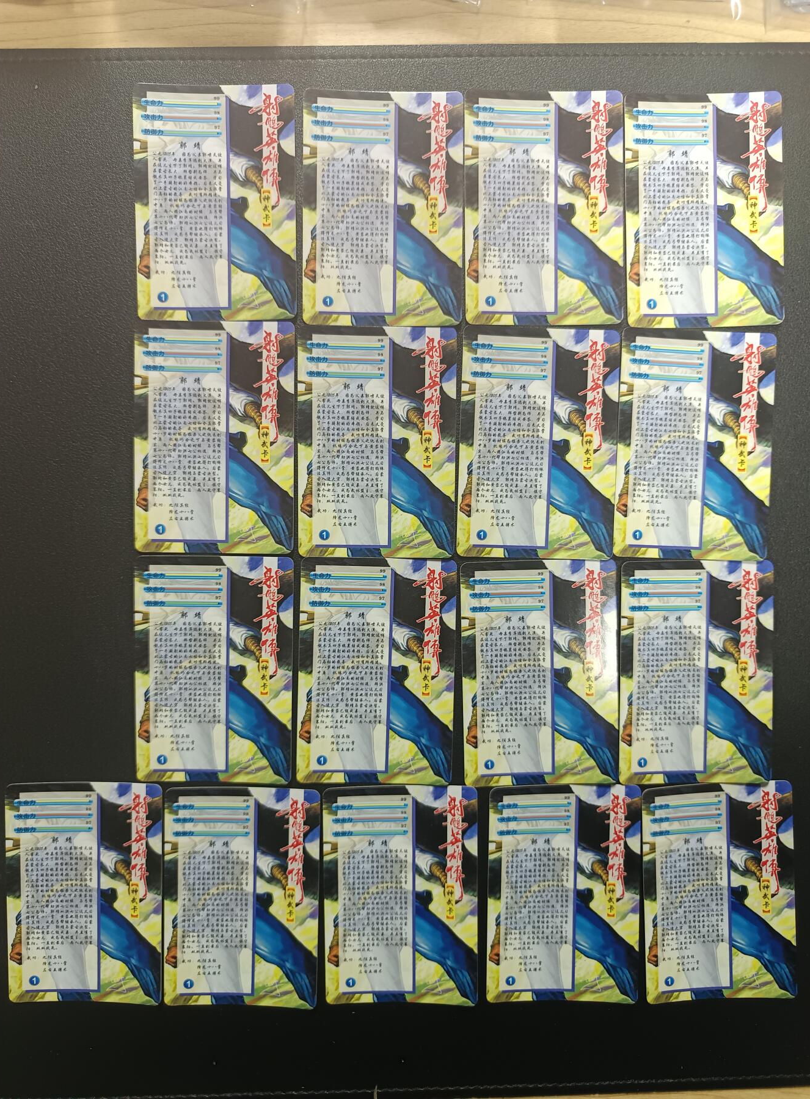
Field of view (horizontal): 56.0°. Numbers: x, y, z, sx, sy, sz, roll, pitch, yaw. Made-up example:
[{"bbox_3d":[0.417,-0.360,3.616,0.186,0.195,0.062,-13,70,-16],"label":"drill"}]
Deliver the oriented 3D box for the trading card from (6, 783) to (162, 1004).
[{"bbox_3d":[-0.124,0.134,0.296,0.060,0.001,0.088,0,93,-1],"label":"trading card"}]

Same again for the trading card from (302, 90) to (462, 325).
[{"bbox_3d":[-0.009,-0.128,0.287,0.060,0.001,0.088,0,93,-1],"label":"trading card"}]

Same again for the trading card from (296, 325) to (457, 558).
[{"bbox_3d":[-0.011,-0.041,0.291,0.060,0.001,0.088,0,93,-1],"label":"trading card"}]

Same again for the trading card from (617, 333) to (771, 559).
[{"bbox_3d":[0.111,-0.040,0.292,0.060,0.001,0.087,2,92,-1],"label":"trading card"}]

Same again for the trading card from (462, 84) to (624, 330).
[{"bbox_3d":[0.053,-0.129,0.287,0.060,0.001,0.087,0,92,-1],"label":"trading card"}]

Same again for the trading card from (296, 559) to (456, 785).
[{"bbox_3d":[-0.011,0.047,0.295,0.060,0.001,0.088,1,93,-2],"label":"trading card"}]

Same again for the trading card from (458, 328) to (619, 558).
[{"bbox_3d":[0.051,-0.040,0.291,0.060,0.001,0.087,1,92,-1],"label":"trading card"}]

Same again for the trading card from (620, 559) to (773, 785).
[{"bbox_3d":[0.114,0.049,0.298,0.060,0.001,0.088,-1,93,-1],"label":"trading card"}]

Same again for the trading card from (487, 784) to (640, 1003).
[{"bbox_3d":[0.062,0.135,0.298,0.060,0.001,0.087,0,92,-1],"label":"trading card"}]

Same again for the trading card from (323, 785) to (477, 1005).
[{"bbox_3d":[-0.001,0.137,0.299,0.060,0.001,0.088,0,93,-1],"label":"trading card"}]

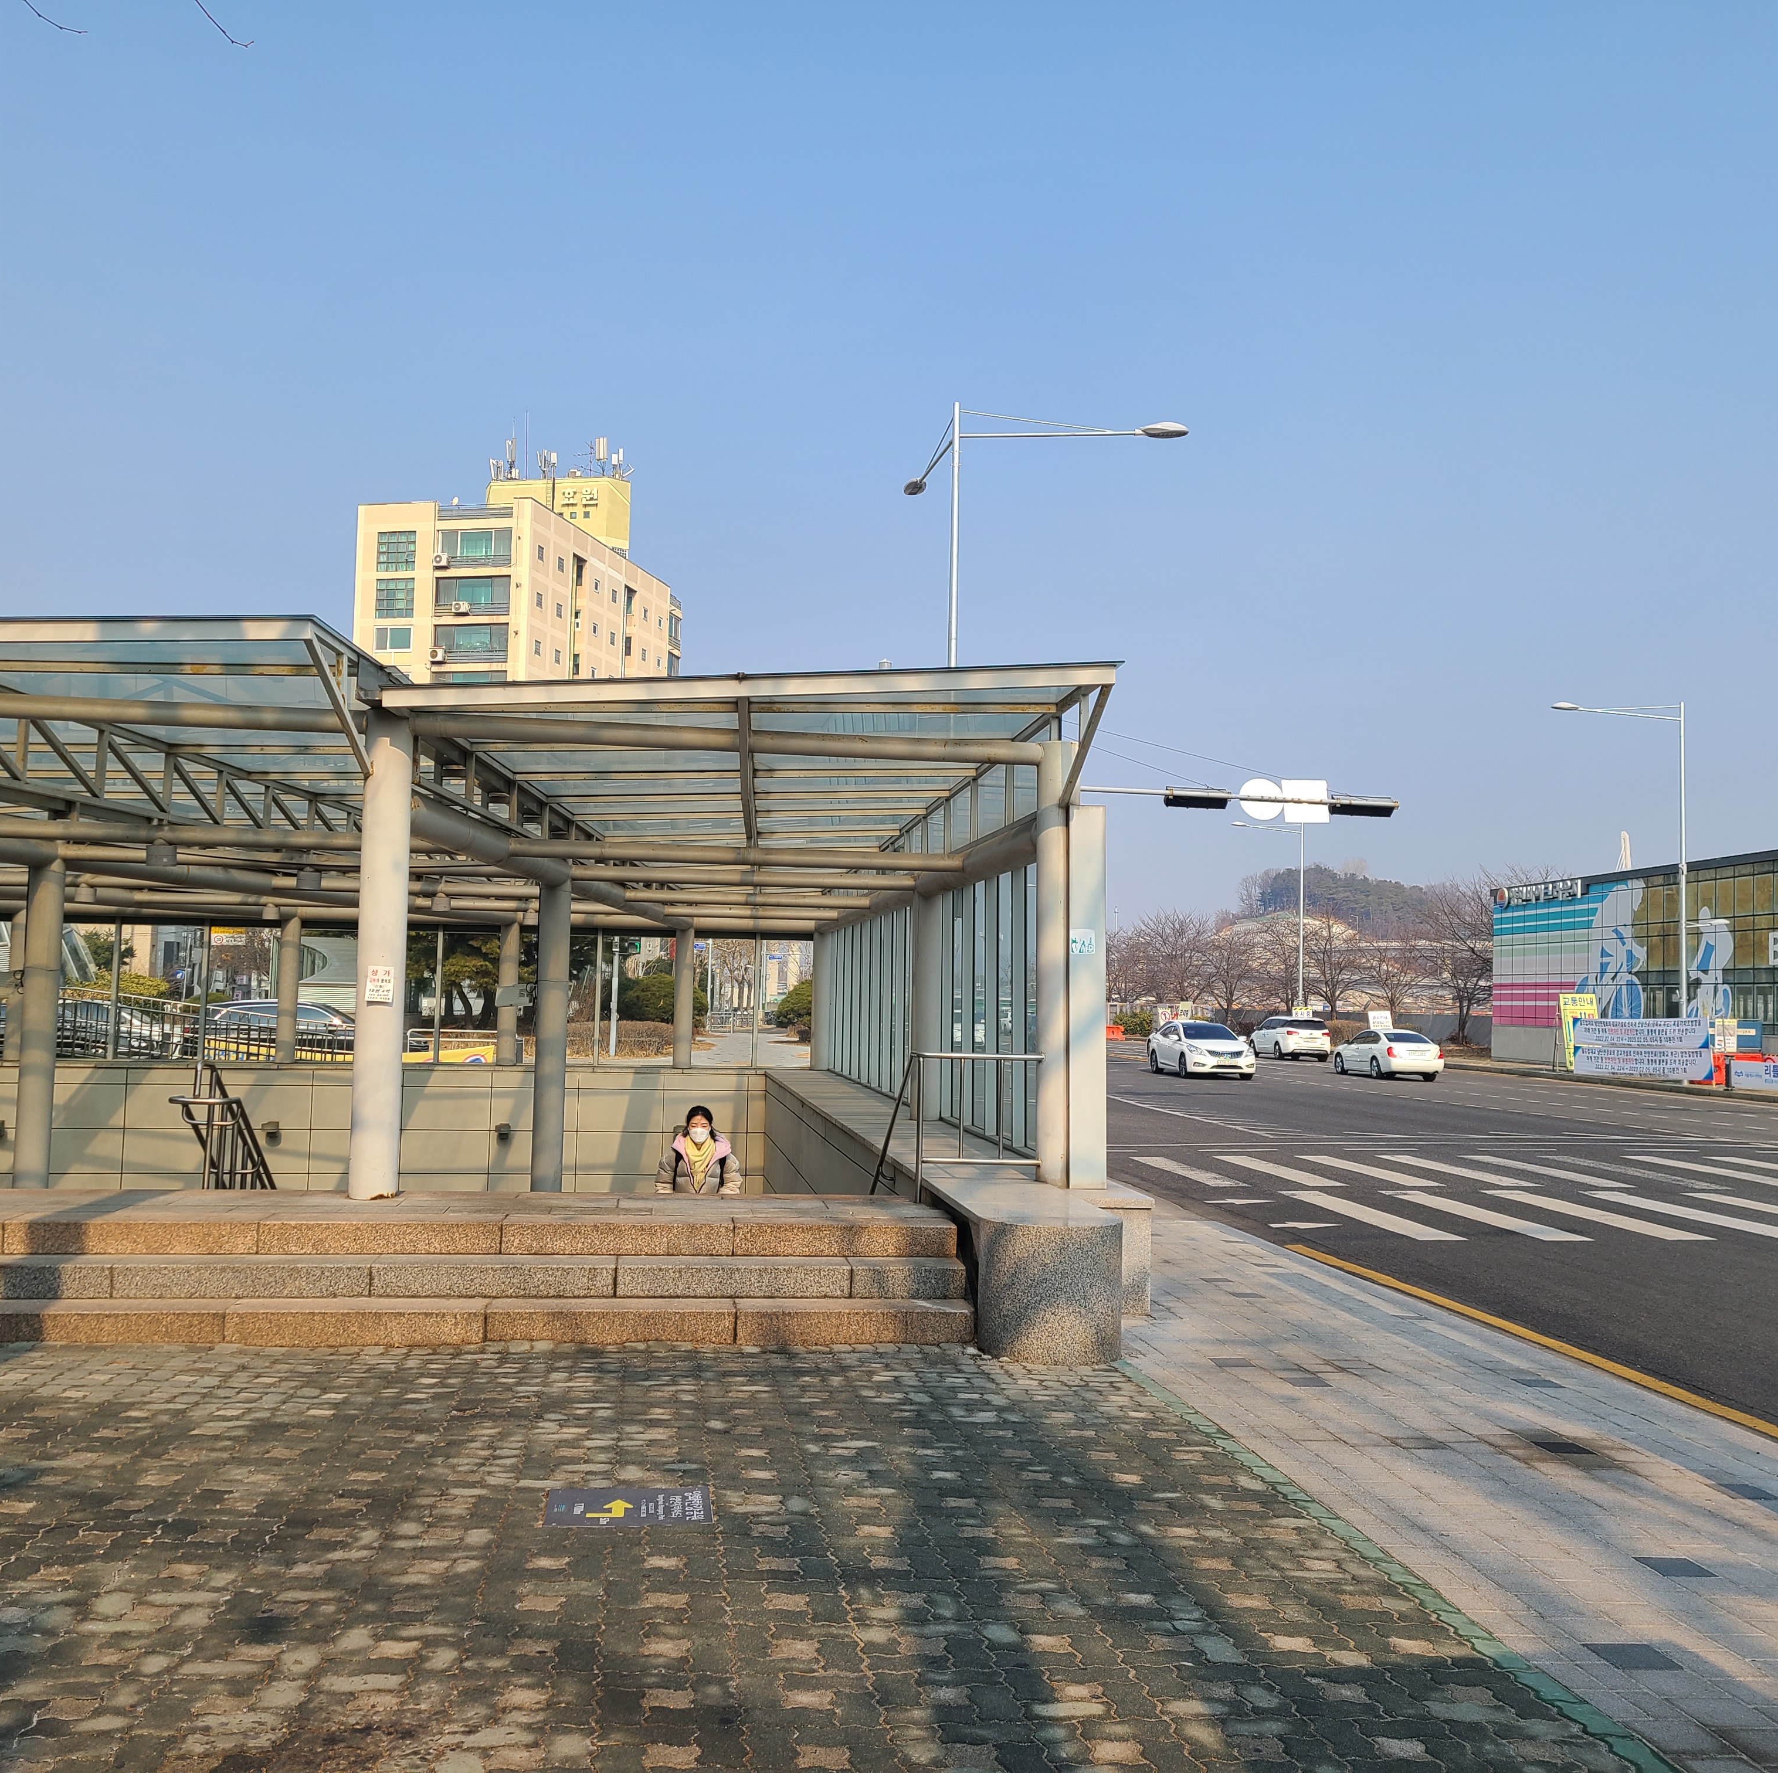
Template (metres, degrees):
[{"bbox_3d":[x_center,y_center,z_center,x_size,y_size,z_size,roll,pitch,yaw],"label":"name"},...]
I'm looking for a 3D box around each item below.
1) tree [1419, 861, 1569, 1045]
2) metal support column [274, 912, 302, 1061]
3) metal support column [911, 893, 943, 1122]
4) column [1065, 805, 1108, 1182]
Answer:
[{"bbox_3d":[28.044,3.181,83.009,7.000,8.550,6.600,2,-4,-8],"label":"tree"},{"bbox_3d":[-8.480,1.425,25.071,0.265,2.096,0.265,1,-4,-8],"label":"metal support column"},{"bbox_3d":[0.339,1.061,15.765,0.260,2.012,0.260,2,-4,-8],"label":"metal support column"},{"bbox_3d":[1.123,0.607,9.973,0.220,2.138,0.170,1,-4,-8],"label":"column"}]

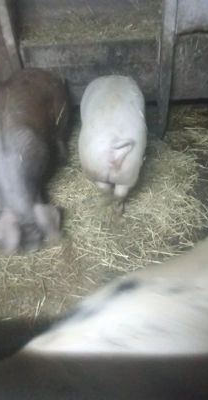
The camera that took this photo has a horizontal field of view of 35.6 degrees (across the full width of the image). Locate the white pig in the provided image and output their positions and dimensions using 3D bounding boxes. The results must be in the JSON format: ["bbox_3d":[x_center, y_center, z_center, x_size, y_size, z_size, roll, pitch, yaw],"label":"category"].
[{"bbox_3d":[0.071,-0.475,2.302,0.392,0.676,1.215,-3,40,3],"label":"white pig"}]

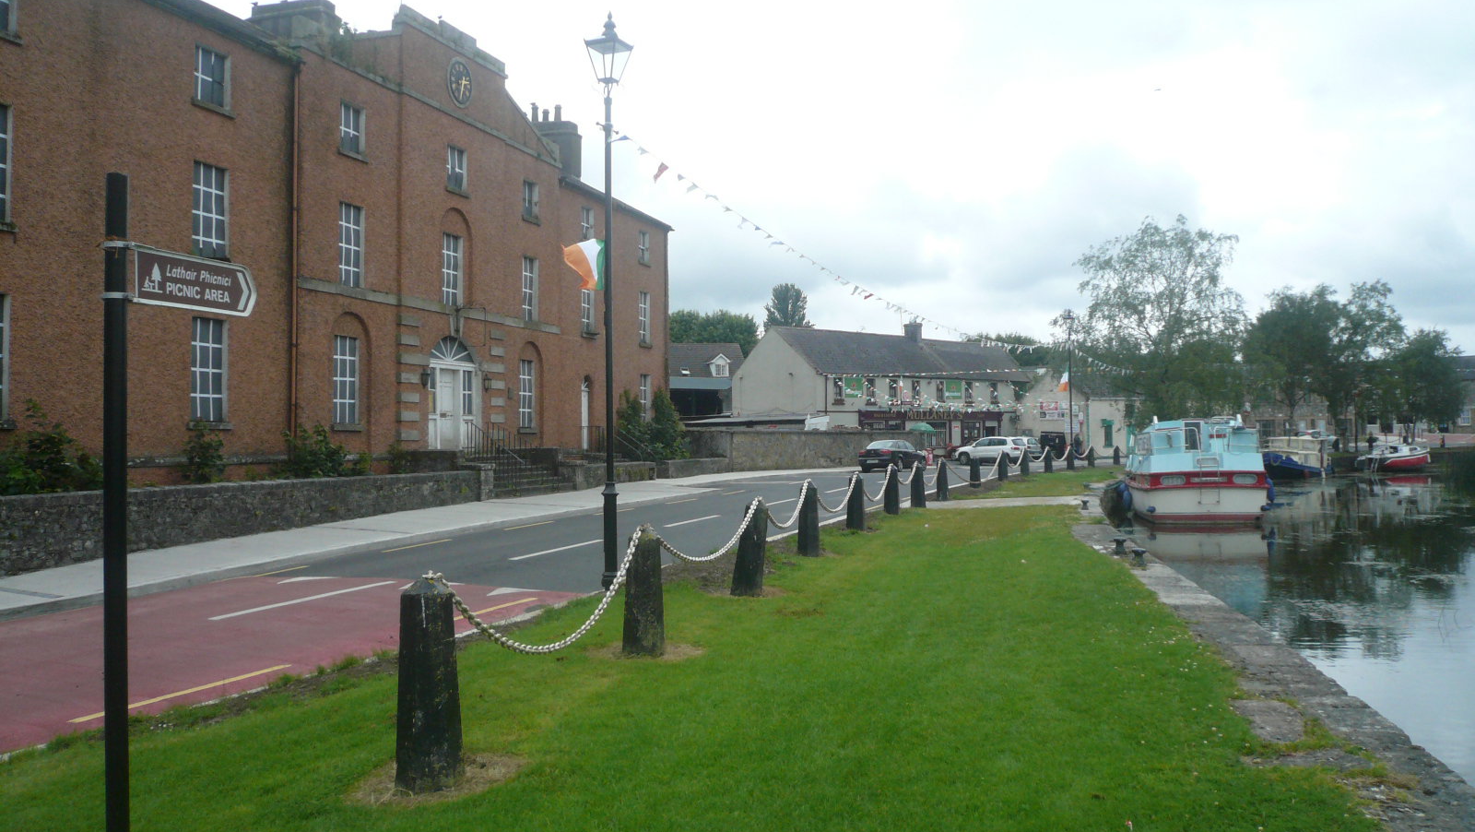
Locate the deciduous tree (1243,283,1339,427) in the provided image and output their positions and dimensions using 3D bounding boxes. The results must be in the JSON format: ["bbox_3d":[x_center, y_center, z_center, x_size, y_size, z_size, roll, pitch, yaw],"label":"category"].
[{"bbox_3d":[33.466,-2.635,72.085,5.600,9.600,5.400,0,-1,0],"label":"deciduous tree"}]

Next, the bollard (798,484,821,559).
[{"bbox_3d":[0.972,1.388,16.059,0.305,0.970,0.305,0,-1,16],"label":"bollard"}]

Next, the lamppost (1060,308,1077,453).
[{"bbox_3d":[14.554,-0.975,52.063,0.500,7.100,0.500,0,-1,16],"label":"lamppost"}]

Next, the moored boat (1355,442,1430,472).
[{"bbox_3d":[37.882,2.396,69.015,5.000,1.700,1.900,0,-1,-22],"label":"moored boat"}]

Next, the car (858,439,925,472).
[{"bbox_3d":[7.236,1.849,55.500,1.770,1.460,4.600,0,-1,26],"label":"car"}]

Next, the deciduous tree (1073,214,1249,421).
[{"bbox_3d":[23.234,-4.303,66.000,9.800,13.400,9.500,0,-1,0],"label":"deciduous tree"}]

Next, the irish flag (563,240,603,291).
[{"bbox_3d":[-1.831,-1.797,14.200,0.550,0.630,0.280,0,-1,-15],"label":"irish flag"}]

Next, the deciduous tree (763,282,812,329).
[{"bbox_3d":[4.083,-4.358,95.000,4.800,13.200,4.800,0,-1,0],"label":"deciduous tree"}]

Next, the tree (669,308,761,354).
[{"bbox_3d":[-2.366,-3.332,100.000,9.500,12.000,9.500,0,-1,0],"label":"tree"}]

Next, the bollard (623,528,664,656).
[{"bbox_3d":[-0.699,1.297,8.928,0.305,0.930,0.305,0,-1,0],"label":"bollard"}]

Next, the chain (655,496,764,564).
[{"bbox_3d":[-0.216,1.012,10.432,0.070,0.464,3.056,0,-1,16],"label":"chain"}]

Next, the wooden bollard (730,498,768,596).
[{"bbox_3d":[0.140,1.475,13.400,0.340,1.070,0.340,6,-1,22],"label":"wooden bollard"}]

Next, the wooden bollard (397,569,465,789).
[{"bbox_3d":[-1.428,1.221,5.529,0.305,0.965,0.305,0,-1,16],"label":"wooden bollard"}]

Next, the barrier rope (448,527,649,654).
[{"bbox_3d":[-1.220,1.225,8.200,0.070,0.700,3.650,0,-1,13],"label":"barrier rope"}]

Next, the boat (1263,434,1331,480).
[{"bbox_3d":[27.598,2.040,61.020,6.500,2.300,2.500,0,-1,-22],"label":"boat"}]

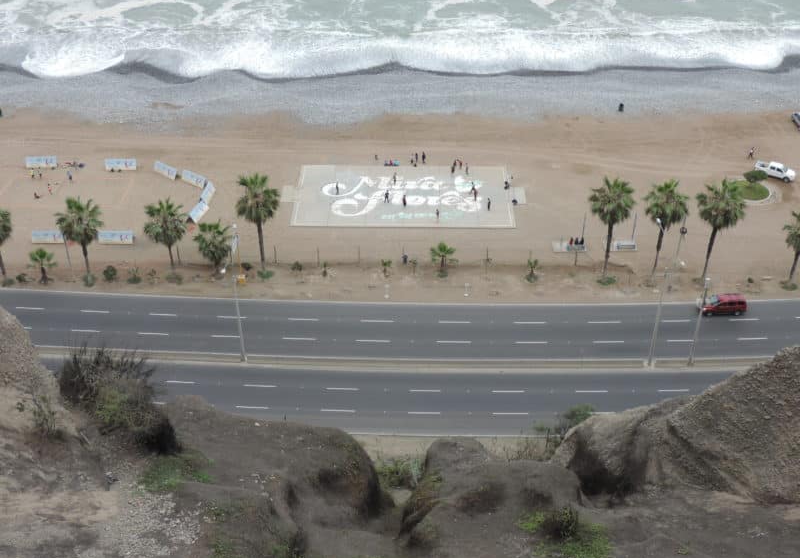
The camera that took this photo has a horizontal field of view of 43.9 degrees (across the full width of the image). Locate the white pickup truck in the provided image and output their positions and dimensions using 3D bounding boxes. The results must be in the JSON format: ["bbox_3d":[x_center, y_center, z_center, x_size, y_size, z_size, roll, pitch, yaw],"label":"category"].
[{"bbox_3d":[51.780,-14.960,136.950,5.250,1.780,1.850,18,37,26],"label":"white pickup truck"}]

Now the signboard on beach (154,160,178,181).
[{"bbox_3d":[-31.333,-14.720,134.091,4.100,1.200,1.250,24,40,32],"label":"signboard on beach"}]

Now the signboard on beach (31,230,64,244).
[{"bbox_3d":[-43.620,-5.290,123.790,4.200,1.270,1.350,3,33,5],"label":"signboard on beach"}]

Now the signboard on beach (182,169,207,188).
[{"bbox_3d":[-27.125,-13.318,131.935,4.100,1.200,1.250,23,40,31],"label":"signboard on beach"}]

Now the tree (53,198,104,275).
[{"bbox_3d":[-35.441,-4.475,110.809,5.290,9.760,5.130,0,33,0],"label":"tree"}]

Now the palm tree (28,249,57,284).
[{"bbox_3d":[-41.110,-1.390,114.130,3.320,4.120,3.320,0,33,0],"label":"palm tree"}]

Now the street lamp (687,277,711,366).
[{"bbox_3d":[29.098,4.254,96.607,0.600,10.300,0.700,0,33,0],"label":"street lamp"}]

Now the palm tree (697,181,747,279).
[{"bbox_3d":[34.620,-5.106,108.893,5.380,12.360,5.220,0,33,0],"label":"palm tree"}]

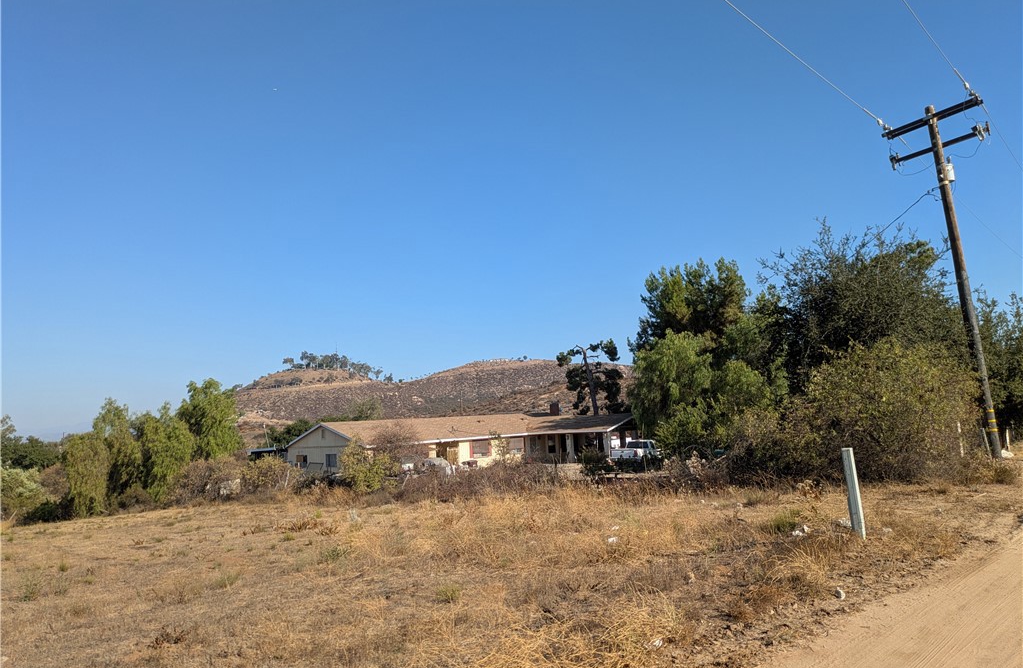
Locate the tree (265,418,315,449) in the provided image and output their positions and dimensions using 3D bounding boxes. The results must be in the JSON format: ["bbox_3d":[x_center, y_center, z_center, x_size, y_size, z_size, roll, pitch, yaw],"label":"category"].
[{"bbox_3d":[-23.213,11.439,77.283,5.007,5.177,4.500,0,-7,-17],"label":"tree"}]

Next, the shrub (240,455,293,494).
[{"bbox_3d":[-11.113,6.370,33.526,2.240,1.788,2.300,0,-7,-18],"label":"shrub"}]

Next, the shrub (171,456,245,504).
[{"bbox_3d":[-17.448,8.403,42.419,3.930,2.710,2.950,0,-7,-22],"label":"shrub"}]

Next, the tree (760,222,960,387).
[{"bbox_3d":[12.091,0.098,25.621,6.248,8.108,6.300,-5,-8,25],"label":"tree"}]

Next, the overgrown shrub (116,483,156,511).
[{"bbox_3d":[-20.982,9.091,41.354,2.000,1.540,1.700,0,-7,-27],"label":"overgrown shrub"}]

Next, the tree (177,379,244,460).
[{"bbox_3d":[-17.798,5.710,43.703,3.726,6.163,4.200,1,-7,-22],"label":"tree"}]

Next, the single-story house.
[{"bbox_3d":[-2.303,8.039,54.178,16.900,4.300,22.000,-9,-9,44],"label":"single-story house"}]

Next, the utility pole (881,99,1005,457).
[{"bbox_3d":[12.893,-1.643,21.092,2.550,10.269,0.650,-13,-9,42],"label":"utility pole"}]

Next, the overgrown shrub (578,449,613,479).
[{"bbox_3d":[4.819,7.427,42.398,1.930,1.690,1.840,-4,-7,6],"label":"overgrown shrub"}]

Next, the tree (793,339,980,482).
[{"bbox_3d":[9.065,1.714,17.887,4.056,3.222,4.000,-5,-8,26],"label":"tree"}]

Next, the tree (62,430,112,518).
[{"bbox_3d":[-23.587,7.782,41.018,2.380,4.600,2.380,1,-8,-30],"label":"tree"}]

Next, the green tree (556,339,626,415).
[{"bbox_3d":[7.255,5.844,66.729,6.110,10.570,6.110,-4,-7,6],"label":"green tree"}]

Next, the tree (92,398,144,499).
[{"bbox_3d":[-21.130,6.119,39.639,2.370,5.311,3.000,2,-8,-28],"label":"tree"}]

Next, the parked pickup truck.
[{"bbox_3d":[9.068,8.070,49.308,2.000,1.940,5.850,-8,-9,39],"label":"parked pickup truck"}]

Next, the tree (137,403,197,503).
[{"bbox_3d":[-20.588,7.048,44.106,3.350,5.910,3.350,0,-7,-25],"label":"tree"}]

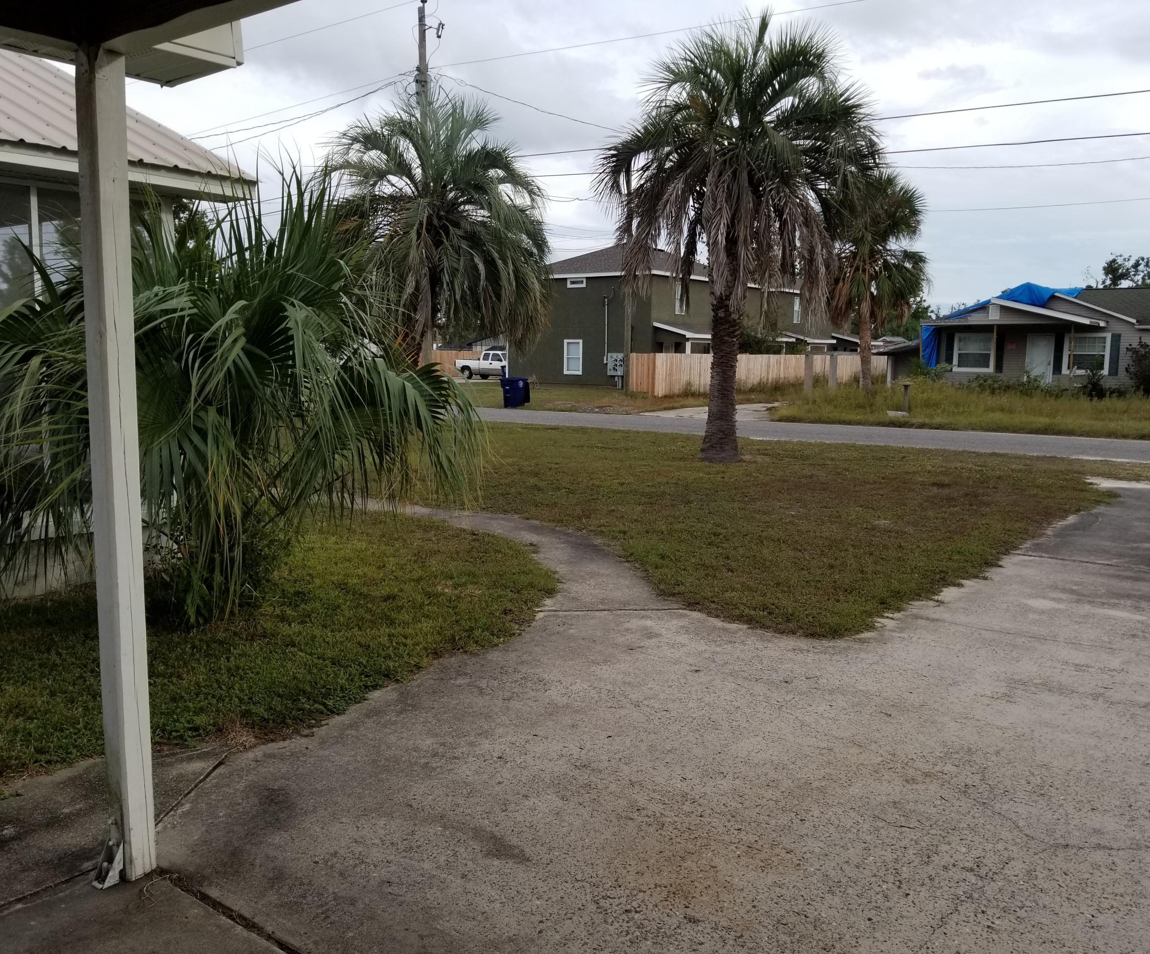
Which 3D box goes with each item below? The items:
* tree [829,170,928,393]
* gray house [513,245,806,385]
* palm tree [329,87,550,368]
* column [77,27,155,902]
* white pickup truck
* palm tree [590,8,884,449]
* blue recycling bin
[{"bbox_3d":[12.732,-8.084,39.899,4.500,9.213,4.500,3,8,17],"label":"tree"},{"bbox_3d":[8.644,-9.922,60.406,12.138,7.850,26.593,7,9,38],"label":"gray house"},{"bbox_3d":[-3.021,-4.700,21.367,4.974,7.409,4.974,0,8,-8],"label":"palm tree"},{"bbox_3d":[-1.506,0.025,3.140,0.139,2.696,0.089,7,9,38],"label":"column"},{"bbox_3d":[-5.204,-7.298,62.519,5.780,1.860,2.000,7,9,38],"label":"white pickup truck"},{"bbox_3d":[3.026,-4.142,16.832,5.000,7.657,5.000,2,8,9],"label":"palm tree"},{"bbox_3d":[-2.050,-2.903,32.632,0.800,1.040,0.670,-4,9,-35],"label":"blue recycling bin"}]

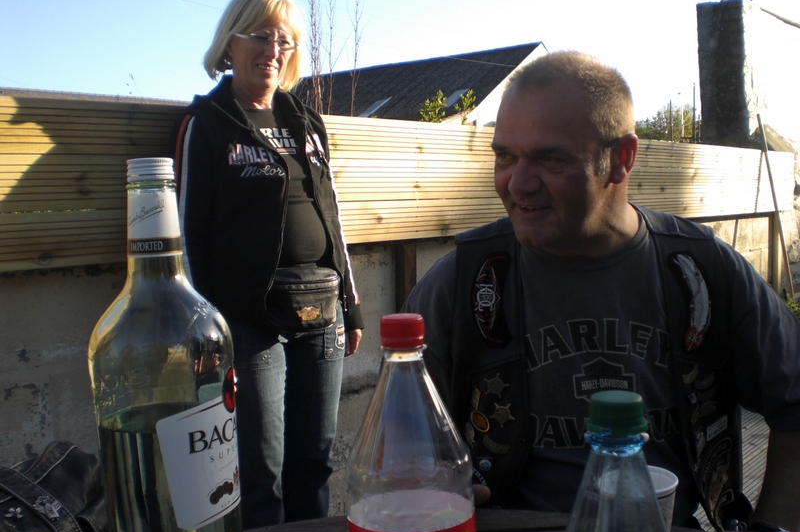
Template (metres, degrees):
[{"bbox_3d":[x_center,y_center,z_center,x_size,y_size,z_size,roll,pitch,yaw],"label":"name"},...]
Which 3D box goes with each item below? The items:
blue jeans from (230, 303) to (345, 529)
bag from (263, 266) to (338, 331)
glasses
[{"bbox_3d":[-0.300,0.485,2.270,0.330,0.900,0.240,-5,6,-25],"label":"blue jeans"},{"bbox_3d":[-0.229,0.080,2.090,0.192,0.145,0.085,-5,6,-25],"label":"bag"},{"bbox_3d":[-0.348,-0.553,2.190,0.136,0.040,0.140,0,16,-37],"label":"glasses"}]

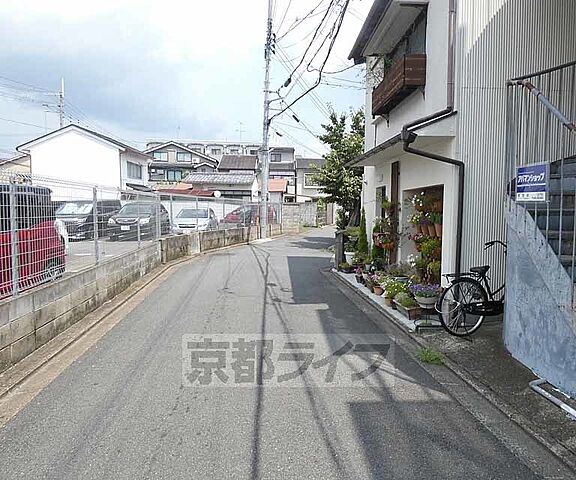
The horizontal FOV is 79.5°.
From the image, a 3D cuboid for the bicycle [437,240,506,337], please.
[{"bbox_3d":[2.582,0.574,4.209,1.760,1.070,0.560,-1,4,-16],"label":"bicycle"}]

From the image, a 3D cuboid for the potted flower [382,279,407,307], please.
[{"bbox_3d":[1.768,0.880,5.700,0.350,0.450,0.350,0,4,-4],"label":"potted flower"}]

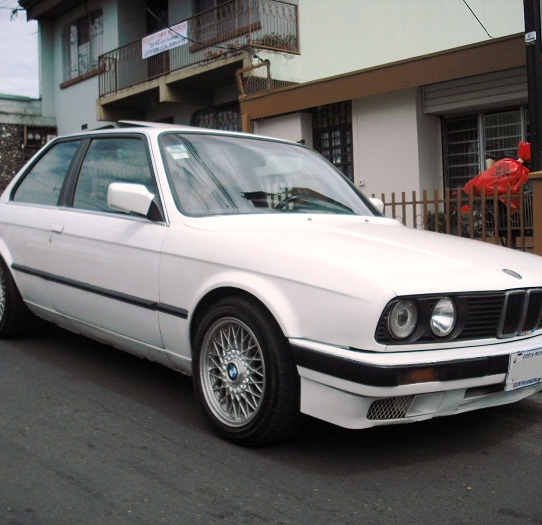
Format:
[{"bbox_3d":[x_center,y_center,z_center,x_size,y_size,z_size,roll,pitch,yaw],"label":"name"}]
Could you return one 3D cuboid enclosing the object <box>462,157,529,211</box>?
[{"bbox_3d":[2.102,-0.740,7.196,0.460,0.500,0.580,-2,6,-39],"label":"object"}]

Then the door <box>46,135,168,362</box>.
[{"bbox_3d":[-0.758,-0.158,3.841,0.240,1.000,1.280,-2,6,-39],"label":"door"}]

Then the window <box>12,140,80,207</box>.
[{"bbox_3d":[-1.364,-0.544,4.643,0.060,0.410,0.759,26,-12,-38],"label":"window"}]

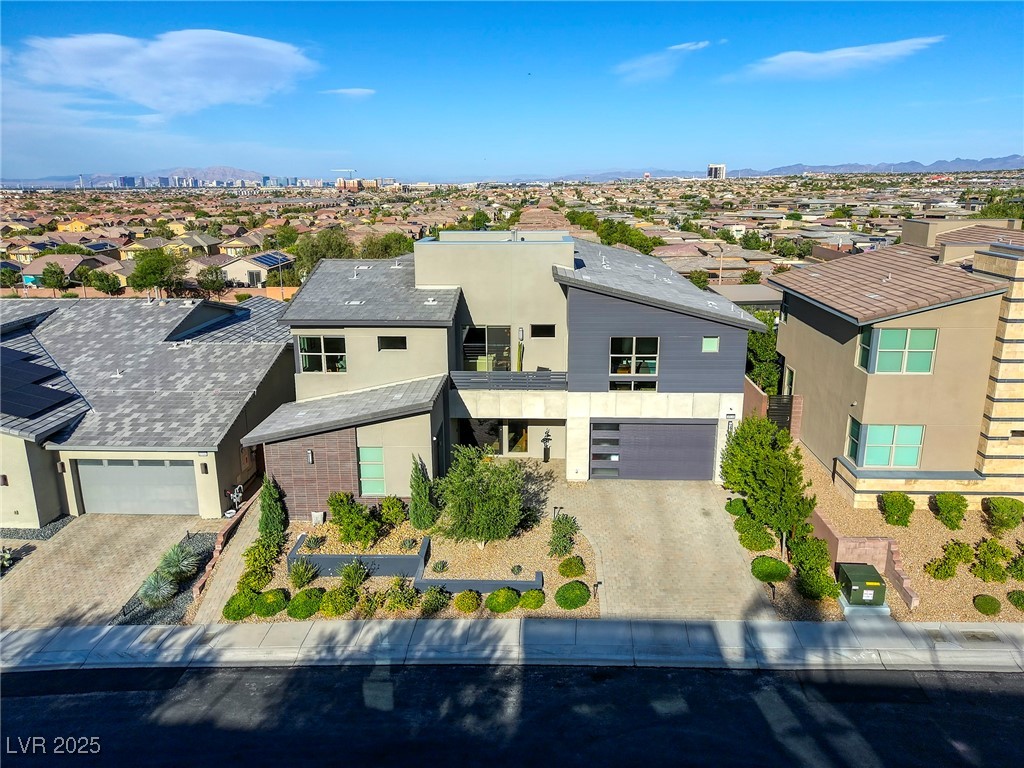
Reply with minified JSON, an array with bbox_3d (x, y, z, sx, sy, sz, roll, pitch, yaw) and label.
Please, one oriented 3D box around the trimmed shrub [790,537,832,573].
[{"bbox_3d":[9.139,5.267,23.486,1.200,1.100,1.200,0,15,3],"label":"trimmed shrub"}]

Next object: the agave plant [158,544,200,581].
[{"bbox_3d":[-10.694,5.741,24.752,1.240,1.259,1.240,0,15,2],"label":"agave plant"}]

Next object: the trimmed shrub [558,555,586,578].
[{"bbox_3d":[1.875,5.645,23.839,0.850,0.630,0.850,0,15,3],"label":"trimmed shrub"}]

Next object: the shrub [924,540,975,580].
[{"bbox_3d":[12.825,5.185,22.576,1.300,1.000,1.300,0,15,3],"label":"shrub"}]

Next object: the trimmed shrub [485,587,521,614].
[{"bbox_3d":[-0.258,6.210,22.076,1.005,0.585,1.005,0,15,2],"label":"trimmed shrub"}]

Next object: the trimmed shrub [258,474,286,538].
[{"bbox_3d":[-8.262,4.212,26.282,0.850,2.300,0.850,0,15,3],"label":"trimmed shrub"}]

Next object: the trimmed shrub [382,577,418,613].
[{"bbox_3d":[-3.291,6.202,22.712,1.050,0.950,1.050,0,15,3],"label":"trimmed shrub"}]

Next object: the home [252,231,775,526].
[{"bbox_3d":[0.403,-2.979,38.349,18.500,9.300,26.800,0,15,2],"label":"home"}]

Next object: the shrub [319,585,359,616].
[{"bbox_3d":[-4.982,6.266,22.225,1.075,0.774,1.075,0,15,2],"label":"shrub"}]

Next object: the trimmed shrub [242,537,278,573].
[{"bbox_3d":[-7.949,5.447,24.369,1.057,1.011,1.057,0,15,2],"label":"trimmed shrub"}]

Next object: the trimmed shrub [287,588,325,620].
[{"bbox_3d":[-5.743,6.156,21.479,1.009,0.715,1.050,0,15,0],"label":"trimmed shrub"}]

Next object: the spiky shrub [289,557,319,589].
[{"bbox_3d":[-6.150,5.613,22.859,0.832,0.942,0.832,0,15,0],"label":"spiky shrub"}]

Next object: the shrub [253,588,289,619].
[{"bbox_3d":[-6.741,6.150,21.549,0.923,0.684,0.960,0,15,0],"label":"shrub"}]

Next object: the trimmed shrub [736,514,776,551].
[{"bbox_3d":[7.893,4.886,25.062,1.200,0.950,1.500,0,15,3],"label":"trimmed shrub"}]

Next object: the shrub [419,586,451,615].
[{"bbox_3d":[-2.169,6.208,21.959,0.825,0.824,0.825,0,15,2],"label":"shrub"}]

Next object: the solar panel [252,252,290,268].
[{"bbox_3d":[-34.332,-17.850,110.341,3.100,0.120,9.400,22,15,-3],"label":"solar panel"}]

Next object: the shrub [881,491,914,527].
[{"bbox_3d":[12.623,4.099,25.127,0.933,1.128,0.933,0,15,2],"label":"shrub"}]

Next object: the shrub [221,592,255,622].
[{"bbox_3d":[-7.887,6.422,22.208,0.860,0.745,0.860,0,15,2],"label":"shrub"}]

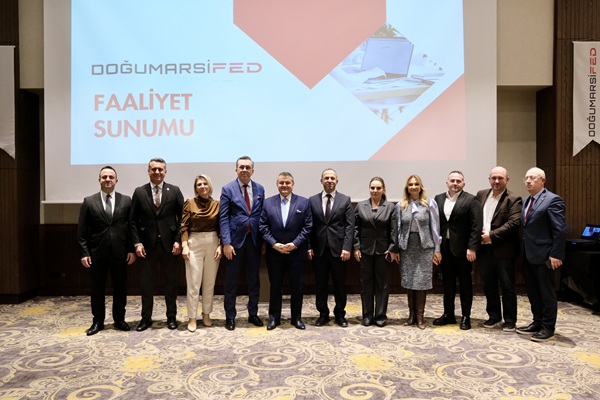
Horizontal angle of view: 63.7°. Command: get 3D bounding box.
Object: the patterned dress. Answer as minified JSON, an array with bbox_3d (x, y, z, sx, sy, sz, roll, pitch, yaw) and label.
[{"bbox_3d":[1.325,0.509,5.402,0.478,1.008,0.300,0,1,13],"label":"patterned dress"}]

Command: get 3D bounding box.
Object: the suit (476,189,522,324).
[{"bbox_3d":[2.204,0.625,5.331,0.560,1.504,0.360,1,1,38],"label":"suit"}]

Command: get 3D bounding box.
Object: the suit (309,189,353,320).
[{"bbox_3d":[0.355,0.620,5.480,0.521,1.455,0.310,0,1,5],"label":"suit"}]

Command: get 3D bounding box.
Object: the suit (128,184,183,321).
[{"bbox_3d":[-1.590,0.574,5.365,0.575,1.535,0.330,0,1,-13],"label":"suit"}]

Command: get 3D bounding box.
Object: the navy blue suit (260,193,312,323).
[{"bbox_3d":[-0.154,0.645,5.405,0.581,1.458,0.360,0,1,-1],"label":"navy blue suit"}]

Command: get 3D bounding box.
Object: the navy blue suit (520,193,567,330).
[{"bbox_3d":[2.520,0.627,4.994,0.330,1.492,0.470,-1,1,-40],"label":"navy blue suit"}]

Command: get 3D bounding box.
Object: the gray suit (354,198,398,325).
[{"bbox_3d":[0.866,0.698,5.474,0.492,1.431,0.300,0,1,10],"label":"gray suit"}]

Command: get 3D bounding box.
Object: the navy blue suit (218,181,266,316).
[{"bbox_3d":[-0.658,0.543,5.391,0.512,1.565,0.330,-1,1,-14],"label":"navy blue suit"}]

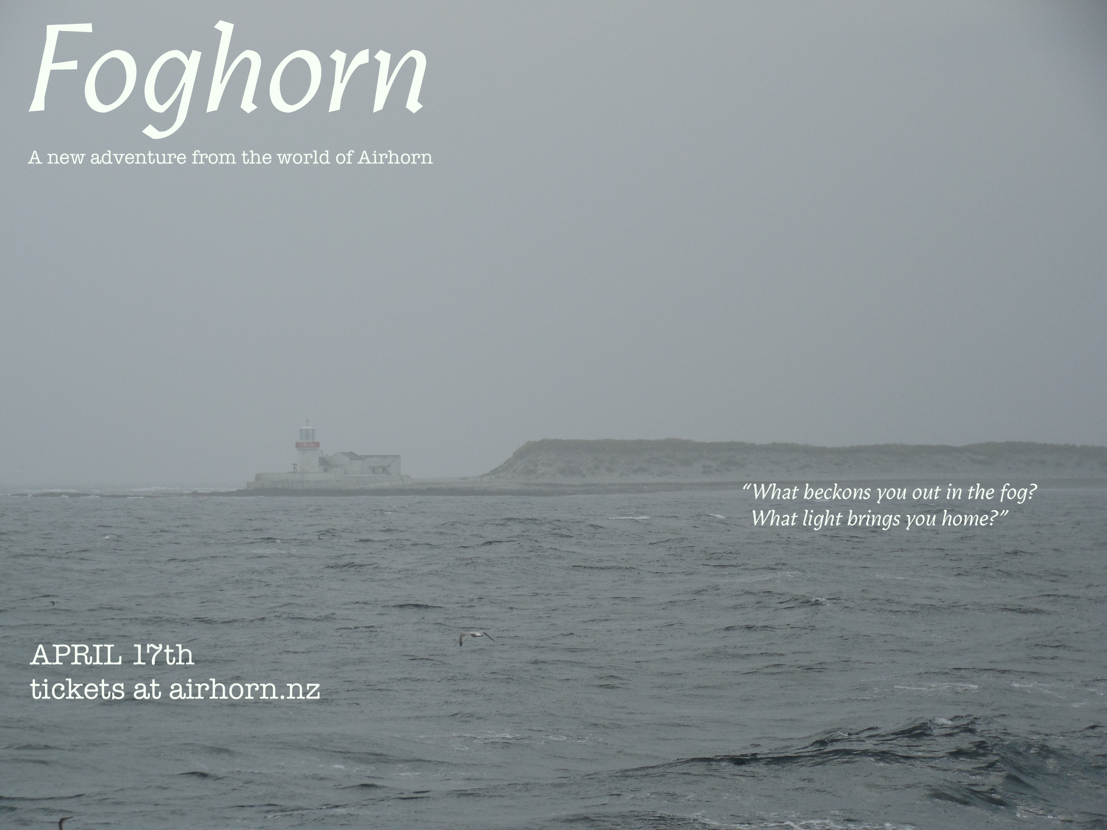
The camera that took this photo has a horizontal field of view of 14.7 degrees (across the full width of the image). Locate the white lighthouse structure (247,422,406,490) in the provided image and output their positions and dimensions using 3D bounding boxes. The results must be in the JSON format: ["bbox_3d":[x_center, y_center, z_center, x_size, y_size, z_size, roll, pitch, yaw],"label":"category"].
[{"bbox_3d":[-50.300,9.200,950.000,34.500,15.100,21.000,0,-1,0],"label":"white lighthouse structure"}]

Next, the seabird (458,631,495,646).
[{"bbox_3d":[-1.700,4.960,95.000,1.020,0.330,0.460,1,-1,-40],"label":"seabird"}]

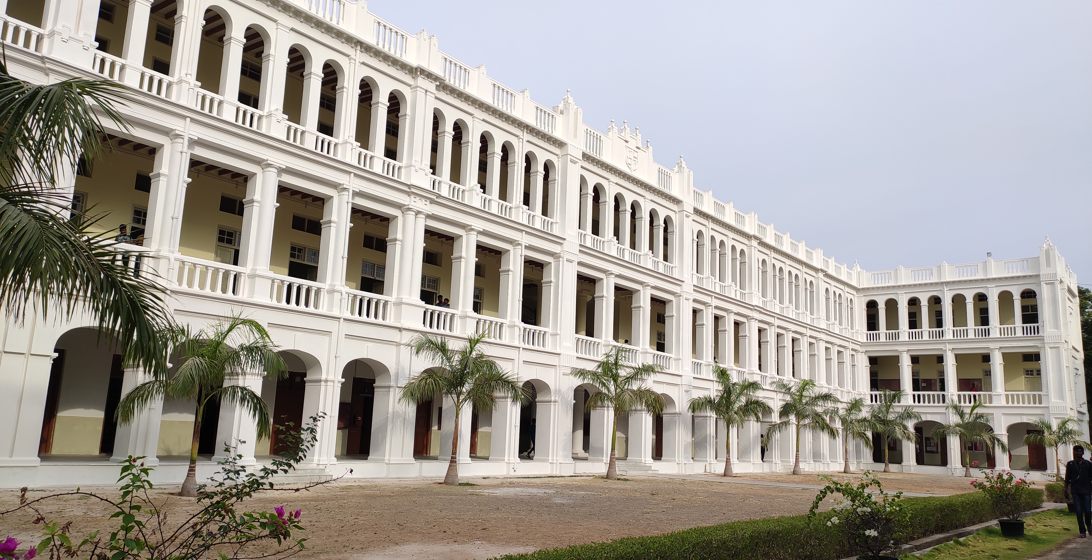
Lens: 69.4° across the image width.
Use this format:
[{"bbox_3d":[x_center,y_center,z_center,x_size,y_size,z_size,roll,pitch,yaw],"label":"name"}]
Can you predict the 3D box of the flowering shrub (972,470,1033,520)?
[{"bbox_3d":[8.706,4.073,15.000,1.060,0.880,1.000,-4,-13,29],"label":"flowering shrub"}]

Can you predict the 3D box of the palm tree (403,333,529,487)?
[{"bbox_3d":[-2.506,3.902,24.128,3.749,4.605,3.672,3,-11,-6],"label":"palm tree"}]

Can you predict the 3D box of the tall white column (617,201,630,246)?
[{"bbox_3d":[3.615,-2.414,36.410,0.409,1.743,0.420,-7,-14,38],"label":"tall white column"}]

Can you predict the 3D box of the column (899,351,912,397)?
[{"bbox_3d":[26.790,6.920,58.919,0.556,3.234,0.714,-7,-14,38],"label":"column"}]

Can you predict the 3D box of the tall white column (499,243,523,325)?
[{"bbox_3d":[-1.379,0.190,29.781,0.720,3.100,0.640,-7,-14,39],"label":"tall white column"}]

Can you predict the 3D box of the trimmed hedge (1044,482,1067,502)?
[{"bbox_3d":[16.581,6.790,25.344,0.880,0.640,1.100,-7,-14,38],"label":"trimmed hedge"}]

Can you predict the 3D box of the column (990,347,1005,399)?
[{"bbox_3d":[31.520,6.380,55.134,0.556,3.234,0.714,-7,-14,38],"label":"column"}]

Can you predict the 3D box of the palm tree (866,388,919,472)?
[{"bbox_3d":[24.112,10.459,54.880,3.600,5.700,3.500,-7,-14,39],"label":"palm tree"}]

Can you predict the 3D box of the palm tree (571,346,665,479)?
[{"bbox_3d":[2.844,5.193,31.110,3.573,5.178,3.499,1,-11,5],"label":"palm tree"}]

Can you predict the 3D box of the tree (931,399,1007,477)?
[{"bbox_3d":[29.082,10.820,54.201,4.551,5.220,4.551,-6,-14,38],"label":"tree"}]

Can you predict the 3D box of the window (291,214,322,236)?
[{"bbox_3d":[-8.125,-1.862,26.829,0.140,0.550,1.240,-7,-14,39],"label":"window"}]

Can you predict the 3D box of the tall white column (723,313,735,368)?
[{"bbox_3d":[10.167,3.371,43.908,0.693,3.087,0.504,-7,-14,38],"label":"tall white column"}]

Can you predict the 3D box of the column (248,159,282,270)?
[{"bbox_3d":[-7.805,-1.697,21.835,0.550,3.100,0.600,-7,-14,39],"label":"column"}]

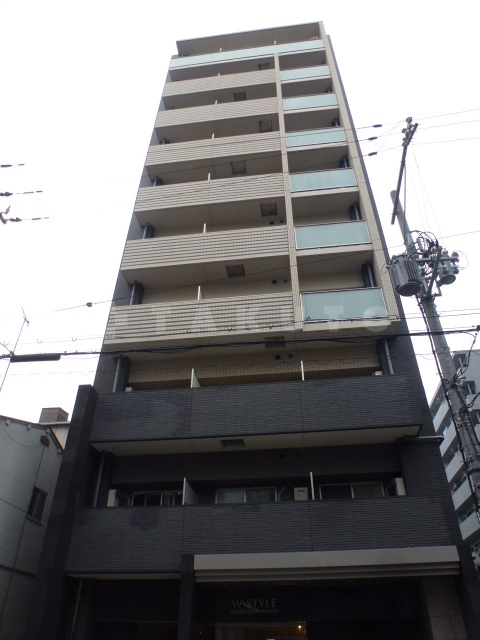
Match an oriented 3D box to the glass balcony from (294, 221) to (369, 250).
[{"bbox_3d":[2.950,-2.707,14.262,2.312,1.042,0.120,-4,-38,6],"label":"glass balcony"}]

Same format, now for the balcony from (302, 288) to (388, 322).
[{"bbox_3d":[2.960,-0.418,12.689,2.337,1.077,0.100,-4,-38,6],"label":"balcony"}]

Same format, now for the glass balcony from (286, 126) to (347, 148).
[{"bbox_3d":[3.049,-7.291,17.815,2.312,1.042,0.120,-4,-38,6],"label":"glass balcony"}]

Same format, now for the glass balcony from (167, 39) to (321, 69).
[{"bbox_3d":[0.315,-14.029,23.499,8.124,1.162,0.120,-4,-38,6],"label":"glass balcony"}]

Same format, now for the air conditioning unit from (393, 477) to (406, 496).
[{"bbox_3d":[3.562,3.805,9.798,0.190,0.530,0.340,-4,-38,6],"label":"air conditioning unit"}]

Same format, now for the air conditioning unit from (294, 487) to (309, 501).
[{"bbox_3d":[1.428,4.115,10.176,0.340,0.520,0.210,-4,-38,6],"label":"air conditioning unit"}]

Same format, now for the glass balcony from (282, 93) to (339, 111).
[{"bbox_3d":[3.098,-9.582,19.592,2.312,1.042,0.120,-4,-38,6],"label":"glass balcony"}]

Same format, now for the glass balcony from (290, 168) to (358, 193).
[{"bbox_3d":[2.999,-4.999,16.039,2.312,1.042,0.120,-4,-38,6],"label":"glass balcony"}]

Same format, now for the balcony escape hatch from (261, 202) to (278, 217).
[{"bbox_3d":[1.095,-4.098,16.439,0.590,0.100,0.590,-4,-38,6],"label":"balcony escape hatch"}]

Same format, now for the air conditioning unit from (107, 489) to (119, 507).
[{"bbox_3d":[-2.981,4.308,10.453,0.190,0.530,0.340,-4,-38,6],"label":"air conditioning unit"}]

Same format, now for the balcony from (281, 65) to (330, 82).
[{"bbox_3d":[3.147,-11.874,21.368,2.312,1.042,0.120,-4,-38,6],"label":"balcony"}]

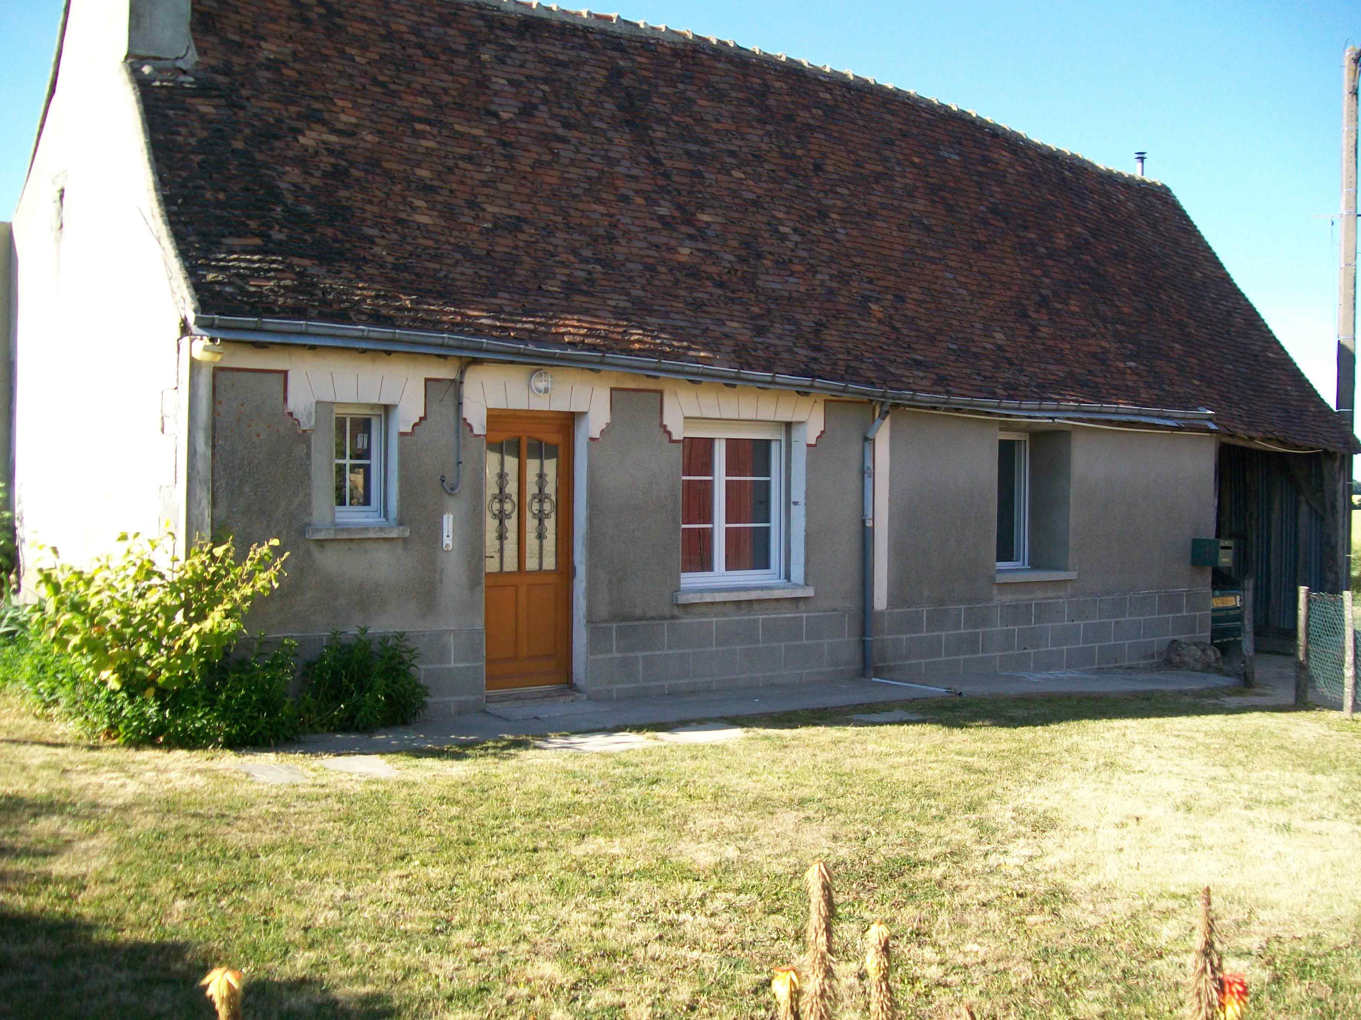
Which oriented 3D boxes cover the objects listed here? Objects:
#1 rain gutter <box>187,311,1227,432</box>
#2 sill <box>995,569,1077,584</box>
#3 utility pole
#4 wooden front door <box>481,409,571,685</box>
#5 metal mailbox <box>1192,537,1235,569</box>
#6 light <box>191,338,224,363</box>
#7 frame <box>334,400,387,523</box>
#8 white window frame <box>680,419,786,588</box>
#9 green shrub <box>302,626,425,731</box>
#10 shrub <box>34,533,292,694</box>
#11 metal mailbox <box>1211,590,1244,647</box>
[{"bbox_3d":[1.326,-1.069,11.719,10.793,0.368,0.280,0,1,-33],"label":"rain gutter"},{"bbox_3d":[3.434,0.669,13.633,1.180,0.077,0.550,0,1,-33],"label":"sill"},{"bbox_3d":[8.980,-2.280,18.006,0.240,7.937,0.240,0,1,-33],"label":"utility pole"},{"bbox_3d":[-1.250,0.322,10.601,0.890,2.197,0.080,0,1,-33],"label":"wooden front door"},{"bbox_3d":[5.874,0.478,14.750,0.255,0.299,0.340,0,1,-33],"label":"metal mailbox"},{"bbox_3d":[-3.133,-1.056,8.851,0.190,0.150,0.170,0,1,-33],"label":"light"},{"bbox_3d":[-2.424,-0.345,9.820,0.550,0.862,0.090,0,1,-33],"label":"frame"},{"bbox_3d":[0.381,-0.064,11.656,1.355,1.425,0.100,0,1,-33],"label":"white window frame"},{"bbox_3d":[-2.217,1.164,9.337,0.840,0.641,0.580,0,1,-33],"label":"green shrub"},{"bbox_3d":[-3.359,0.767,8.626,1.440,1.213,1.200,0,1,-33],"label":"shrub"},{"bbox_3d":[6.590,1.293,16.103,0.460,0.640,0.320,0,1,-33],"label":"metal mailbox"}]

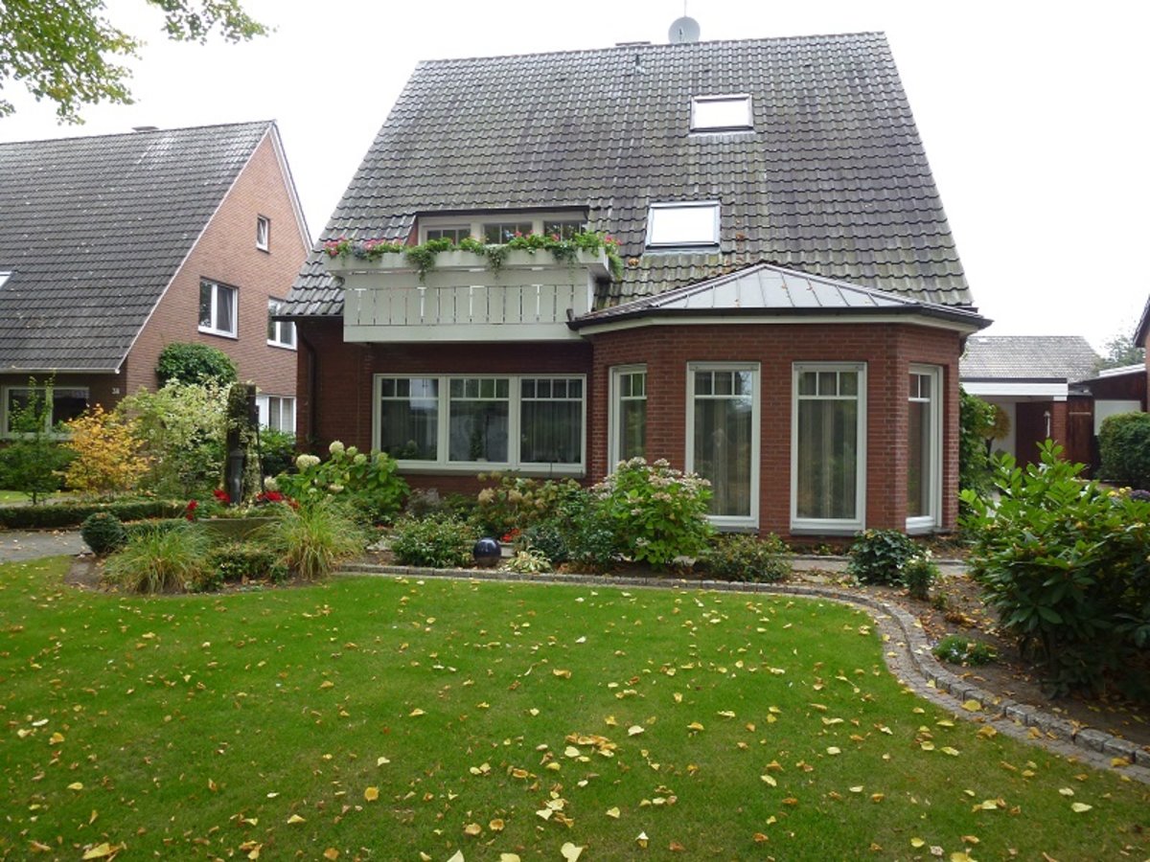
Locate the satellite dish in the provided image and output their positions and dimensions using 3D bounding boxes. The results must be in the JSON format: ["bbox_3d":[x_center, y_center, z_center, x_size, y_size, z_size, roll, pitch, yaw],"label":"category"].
[{"bbox_3d":[2.357,-8.590,17.200,0.680,0.700,0.350,1,-1,16],"label":"satellite dish"}]

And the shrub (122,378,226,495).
[{"bbox_3d":[-6.645,0.237,13.311,1.850,2.120,1.700,1,-1,0],"label":"shrub"}]

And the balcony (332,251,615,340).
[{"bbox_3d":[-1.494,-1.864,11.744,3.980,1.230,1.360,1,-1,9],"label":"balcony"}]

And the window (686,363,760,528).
[{"bbox_3d":[1.941,0.172,10.483,0.968,2.158,0.110,1,-1,9],"label":"window"}]

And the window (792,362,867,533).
[{"bbox_3d":[2.928,0.176,9.201,0.841,1.957,0.130,1,-1,9],"label":"window"}]

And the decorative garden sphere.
[{"bbox_3d":[-0.918,1.262,8.300,0.300,0.310,0.300,1,-1,0],"label":"decorative garden sphere"}]

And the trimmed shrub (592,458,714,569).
[{"bbox_3d":[0.766,0.818,7.756,1.150,1.067,1.100,1,-1,0],"label":"trimmed shrub"}]

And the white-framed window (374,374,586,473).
[{"bbox_3d":[-1.486,-0.132,12.106,3.357,1.498,0.150,1,-1,9],"label":"white-framed window"}]

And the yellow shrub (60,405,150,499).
[{"bbox_3d":[-7.653,0.356,12.997,1.420,1.570,1.350,1,-1,-30],"label":"yellow shrub"}]

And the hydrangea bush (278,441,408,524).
[{"bbox_3d":[-3.095,0.718,10.606,1.780,1.169,1.400,1,-1,0],"label":"hydrangea bush"}]

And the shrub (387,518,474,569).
[{"bbox_3d":[-1.532,1.131,8.490,0.920,0.500,0.750,1,-1,9],"label":"shrub"}]

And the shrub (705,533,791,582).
[{"bbox_3d":[1.630,1.162,7.502,0.770,0.385,0.620,1,-1,0],"label":"shrub"}]

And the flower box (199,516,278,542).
[{"bbox_3d":[-3.306,1.076,7.902,0.850,0.462,0.500,1,-1,-20],"label":"flower box"}]

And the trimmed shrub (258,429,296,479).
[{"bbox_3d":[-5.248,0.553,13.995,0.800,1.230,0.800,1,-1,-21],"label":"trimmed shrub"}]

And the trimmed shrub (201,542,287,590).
[{"bbox_3d":[-2.947,1.164,7.102,0.750,0.288,0.520,1,-1,-18],"label":"trimmed shrub"}]

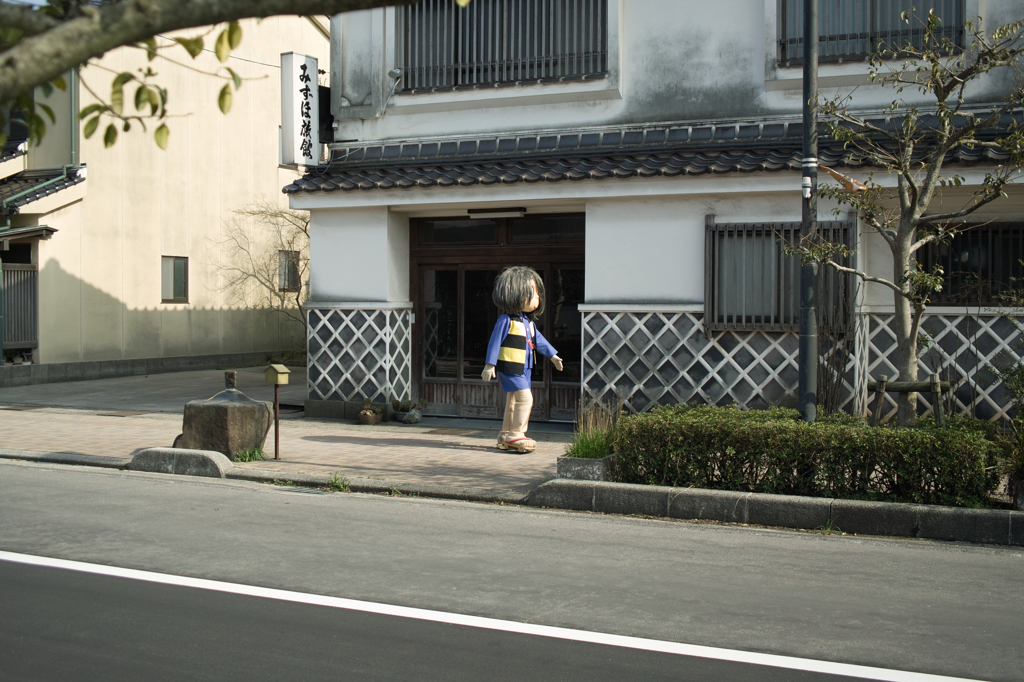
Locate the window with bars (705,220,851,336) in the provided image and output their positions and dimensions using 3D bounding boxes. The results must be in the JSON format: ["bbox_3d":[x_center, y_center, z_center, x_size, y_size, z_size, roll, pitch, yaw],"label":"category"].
[{"bbox_3d":[2.879,-0.696,12.496,1.620,1.285,0.200,1,2,25],"label":"window with bars"}]

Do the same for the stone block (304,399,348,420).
[{"bbox_3d":[-2.346,0.881,15.144,0.615,0.187,0.300,1,2,25],"label":"stone block"}]

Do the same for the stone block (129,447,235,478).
[{"bbox_3d":[-3.212,1.167,11.303,1.180,0.220,0.180,1,3,25],"label":"stone block"}]

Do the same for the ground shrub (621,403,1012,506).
[{"bbox_3d":[2.369,0.886,9.364,2.770,0.585,1.470,1,2,25],"label":"ground shrub"}]

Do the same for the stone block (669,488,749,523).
[{"bbox_3d":[1.526,1.260,8.986,0.599,0.215,0.180,1,3,25],"label":"stone block"}]

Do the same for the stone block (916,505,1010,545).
[{"bbox_3d":[3.110,1.271,8.015,0.590,0.195,0.220,1,2,25],"label":"stone block"}]

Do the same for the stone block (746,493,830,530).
[{"bbox_3d":[2.084,1.270,8.720,0.627,0.215,0.180,1,3,25],"label":"stone block"}]

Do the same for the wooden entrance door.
[{"bbox_3d":[-0.097,-0.294,14.628,2.625,2.575,0.150,1,3,24],"label":"wooden entrance door"}]

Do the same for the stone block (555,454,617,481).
[{"bbox_3d":[0.625,1.106,9.841,0.395,0.288,0.400,1,3,20],"label":"stone block"}]

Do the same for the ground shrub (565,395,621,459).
[{"bbox_3d":[0.679,0.721,9.836,0.400,0.540,0.380,1,3,20],"label":"ground shrub"}]

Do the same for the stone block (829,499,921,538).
[{"bbox_3d":[2.640,1.281,8.455,0.595,0.215,0.180,1,3,25],"label":"stone block"}]

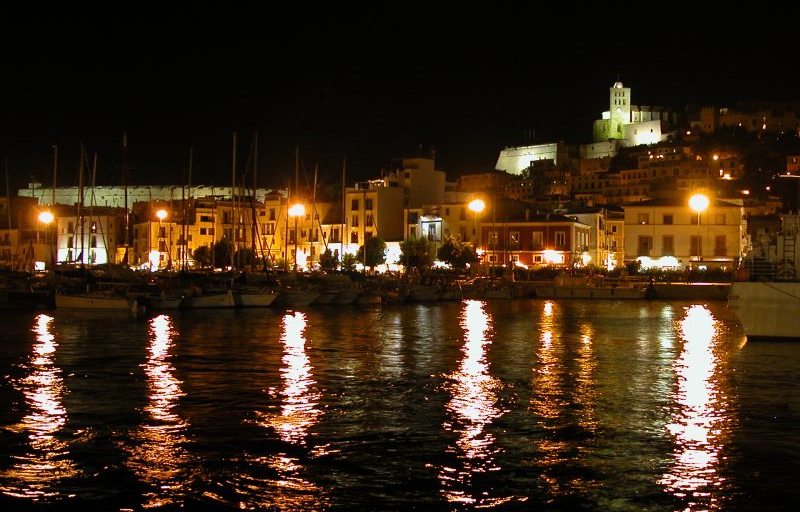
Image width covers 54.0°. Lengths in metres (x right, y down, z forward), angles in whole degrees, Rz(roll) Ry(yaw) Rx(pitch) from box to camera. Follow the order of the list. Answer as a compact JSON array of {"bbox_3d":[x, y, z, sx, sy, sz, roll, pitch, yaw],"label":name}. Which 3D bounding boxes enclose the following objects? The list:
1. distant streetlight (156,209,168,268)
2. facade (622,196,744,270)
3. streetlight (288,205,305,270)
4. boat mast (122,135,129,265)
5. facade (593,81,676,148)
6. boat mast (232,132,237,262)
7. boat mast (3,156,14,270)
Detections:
[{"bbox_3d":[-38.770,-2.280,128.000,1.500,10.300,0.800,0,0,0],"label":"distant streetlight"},{"bbox_3d":[39.600,-2.900,114.000,17.000,11.500,9.000,0,0,0],"label":"facade"},{"bbox_3d":[-15.340,-2.310,117.000,1.800,10.400,0.800,0,0,0],"label":"streetlight"},{"bbox_3d":[-28.910,-5.230,83.000,0.280,15.630,0.280,-1,0,0],"label":"boat mast"},{"bbox_3d":[132.800,-80.700,445.000,45.000,37.500,24.000,0,0,14],"label":"facade"},{"bbox_3d":[-17.270,-5.270,82.000,0.280,15.650,0.280,0,0,0],"label":"boat mast"},{"bbox_3d":[-43.200,-3.990,87.000,0.280,14.080,0.280,-3,0,0],"label":"boat mast"}]

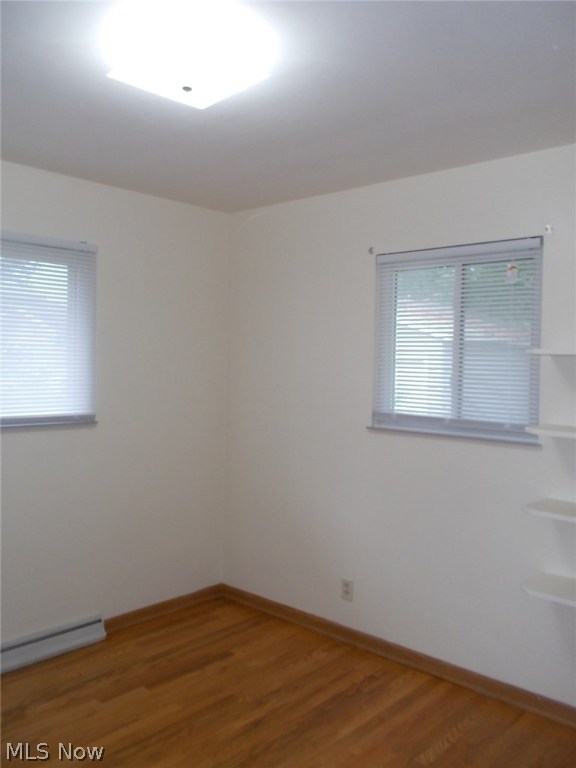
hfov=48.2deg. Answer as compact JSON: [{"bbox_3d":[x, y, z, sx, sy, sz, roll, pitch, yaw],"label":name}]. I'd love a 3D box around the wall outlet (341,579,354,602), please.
[{"bbox_3d":[0.321,1.125,3.501,0.072,0.115,0.012,3,3,42],"label":"wall outlet"}]

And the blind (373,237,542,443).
[{"bbox_3d":[0.784,-0.205,3.077,0.845,0.880,0.040,3,3,42],"label":"blind"}]

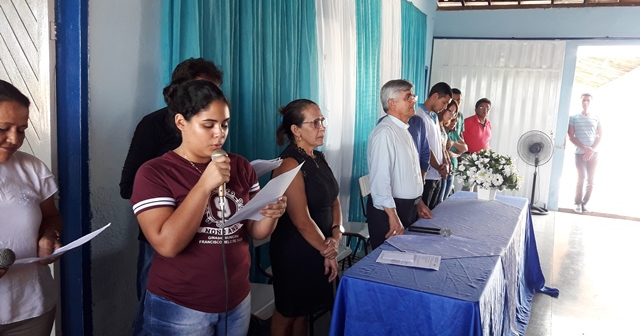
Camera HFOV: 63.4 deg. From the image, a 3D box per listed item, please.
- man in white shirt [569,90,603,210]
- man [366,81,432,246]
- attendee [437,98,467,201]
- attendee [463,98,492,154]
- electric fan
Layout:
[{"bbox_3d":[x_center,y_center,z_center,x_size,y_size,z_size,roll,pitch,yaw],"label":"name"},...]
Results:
[{"bbox_3d":[3.927,-0.212,7.711,0.520,1.779,0.320,6,8,24],"label":"man in white shirt"},{"bbox_3d":[0.491,0.267,3.291,0.400,1.625,0.550,7,8,27],"label":"man"},{"bbox_3d":[1.169,0.130,4.900,0.330,1.548,0.460,8,9,33],"label":"attendee"},{"bbox_3d":[1.860,-0.041,6.333,0.500,1.586,0.320,1,8,-14],"label":"attendee"},{"bbox_3d":[3.189,0.056,7.609,0.490,1.199,0.420,8,9,34],"label":"electric fan"}]

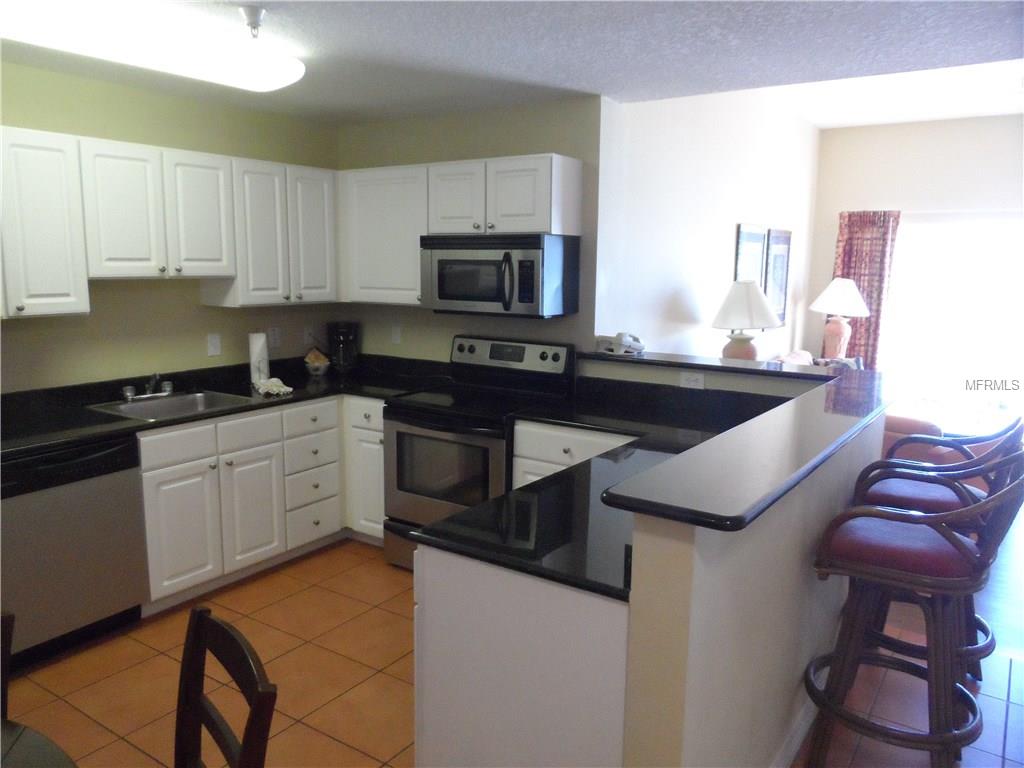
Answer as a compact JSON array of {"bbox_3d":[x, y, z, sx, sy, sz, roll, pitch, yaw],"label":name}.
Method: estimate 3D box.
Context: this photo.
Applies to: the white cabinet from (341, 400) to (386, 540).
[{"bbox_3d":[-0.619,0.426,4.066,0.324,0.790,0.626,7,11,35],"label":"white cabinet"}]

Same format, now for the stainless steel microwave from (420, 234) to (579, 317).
[{"bbox_3d":[-0.061,-0.567,3.691,0.771,0.396,0.381,7,11,35],"label":"stainless steel microwave"}]

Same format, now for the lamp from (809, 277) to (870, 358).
[{"bbox_3d":[2.723,-0.504,5.896,0.497,0.751,0.497,7,11,35],"label":"lamp"}]

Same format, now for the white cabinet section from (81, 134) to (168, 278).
[{"bbox_3d":[-1.864,-0.797,3.280,0.320,0.605,0.370,7,11,34],"label":"white cabinet section"}]

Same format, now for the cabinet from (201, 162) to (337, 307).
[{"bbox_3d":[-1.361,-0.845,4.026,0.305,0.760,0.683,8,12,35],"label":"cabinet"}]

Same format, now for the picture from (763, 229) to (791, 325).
[{"bbox_3d":[2.331,-0.933,6.235,0.030,0.812,0.690,7,11,35],"label":"picture"}]

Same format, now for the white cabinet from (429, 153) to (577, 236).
[{"bbox_3d":[-0.042,-0.979,3.762,0.760,0.374,0.305,7,12,31],"label":"white cabinet"}]

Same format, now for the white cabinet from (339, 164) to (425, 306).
[{"bbox_3d":[-0.655,-0.861,4.165,0.674,0.760,0.305,7,12,31],"label":"white cabinet"}]

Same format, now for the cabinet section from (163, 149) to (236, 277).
[{"bbox_3d":[-1.657,-0.844,3.580,0.320,0.605,0.370,7,11,34],"label":"cabinet section"}]

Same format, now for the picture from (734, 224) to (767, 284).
[{"bbox_3d":[1.855,-0.821,5.596,0.040,0.830,0.610,8,12,35],"label":"picture"}]

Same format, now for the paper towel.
[{"bbox_3d":[-1.348,-0.125,3.787,0.095,0.284,0.095,7,11,35],"label":"paper towel"}]

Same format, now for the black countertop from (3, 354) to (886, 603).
[{"bbox_3d":[-0.332,0.090,3.033,3.300,0.270,2.460,7,12,33],"label":"black countertop"}]

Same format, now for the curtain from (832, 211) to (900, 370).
[{"bbox_3d":[3.318,-0.579,6.838,0.520,2.110,0.140,7,12,31],"label":"curtain"}]

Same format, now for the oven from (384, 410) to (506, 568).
[{"bbox_3d":[-0.181,0.489,3.737,0.777,0.964,0.670,7,11,35],"label":"oven"}]

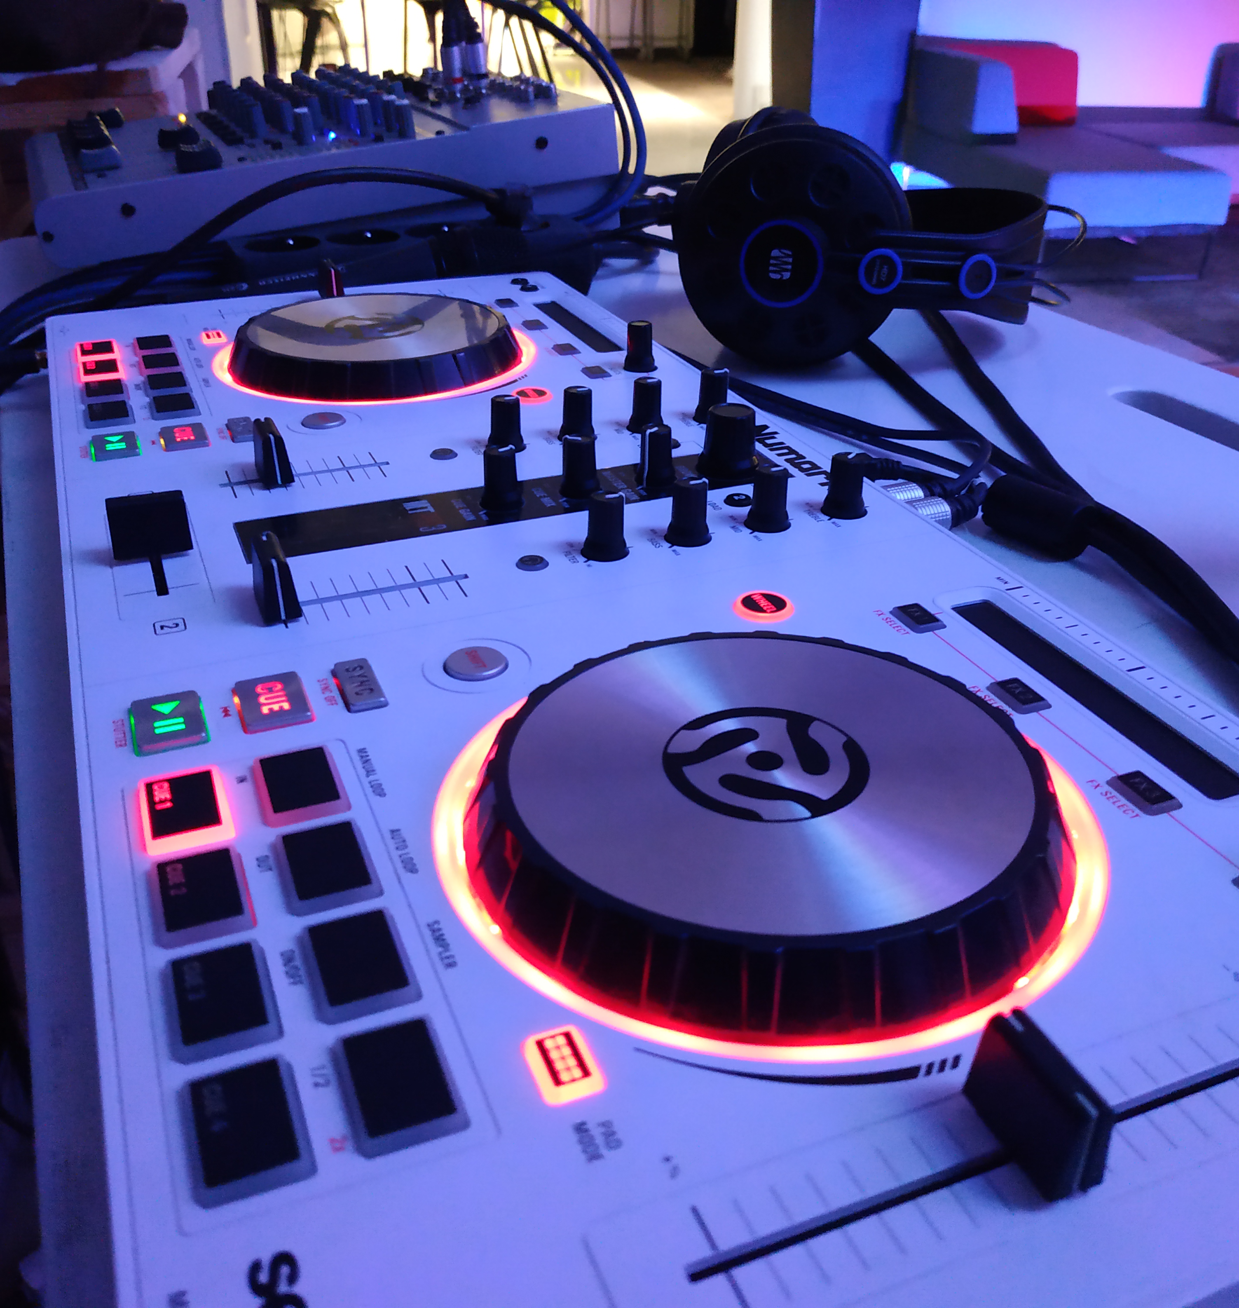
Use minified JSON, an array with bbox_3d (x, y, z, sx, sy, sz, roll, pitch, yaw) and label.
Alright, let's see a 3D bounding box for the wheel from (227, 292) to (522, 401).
[{"bbox_3d":[-0.097,-0.125,0.480,0.115,0.013,0.115,1,30,0],"label":"wheel"}]

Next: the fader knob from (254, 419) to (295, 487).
[{"bbox_3d":[-0.105,-0.061,0.367,0.009,0.016,0.019,-12,33,-20],"label":"fader knob"}]

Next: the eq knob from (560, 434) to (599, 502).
[{"bbox_3d":[-0.012,-0.056,0.362,0.013,0.016,0.013,1,30,0],"label":"eq knob"}]

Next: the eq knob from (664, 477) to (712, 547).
[{"bbox_3d":[0.019,-0.040,0.334,0.013,0.016,0.013,1,30,0],"label":"eq knob"}]

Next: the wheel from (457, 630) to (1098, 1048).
[{"bbox_3d":[0.027,0.024,0.229,0.115,0.013,0.115,1,30,0],"label":"wheel"}]

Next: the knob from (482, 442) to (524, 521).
[{"bbox_3d":[-0.035,-0.052,0.354,0.013,0.016,0.013,-12,33,-20],"label":"knob"}]

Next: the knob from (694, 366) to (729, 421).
[{"bbox_3d":[0.033,-0.090,0.420,0.013,0.016,0.013,1,30,0],"label":"knob"}]

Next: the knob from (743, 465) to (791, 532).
[{"bbox_3d":[0.043,-0.044,0.342,0.013,0.016,0.013,1,30,0],"label":"knob"}]

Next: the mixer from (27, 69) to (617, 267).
[{"bbox_3d":[-0.206,-0.338,0.808,0.340,0.090,0.252,-11,32,-20],"label":"mixer"}]

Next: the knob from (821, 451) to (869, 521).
[{"bbox_3d":[0.066,-0.049,0.351,0.013,0.016,0.013,12,32,18],"label":"knob"}]

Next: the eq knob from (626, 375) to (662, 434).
[{"bbox_3d":[0.009,-0.085,0.410,0.013,0.016,0.013,1,30,0],"label":"eq knob"}]

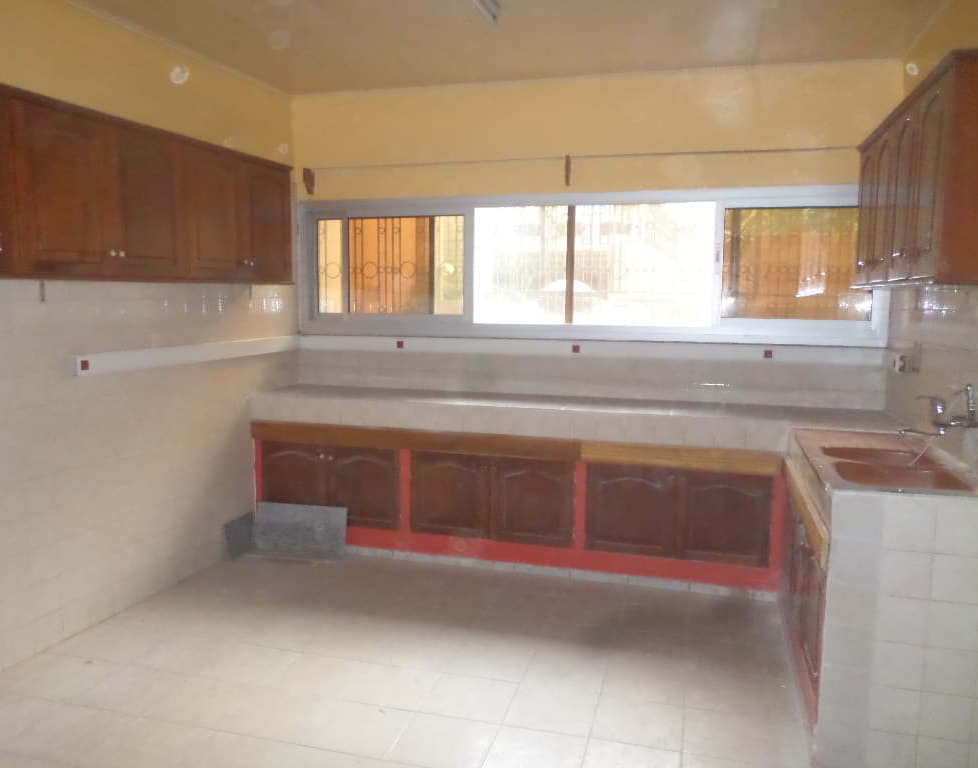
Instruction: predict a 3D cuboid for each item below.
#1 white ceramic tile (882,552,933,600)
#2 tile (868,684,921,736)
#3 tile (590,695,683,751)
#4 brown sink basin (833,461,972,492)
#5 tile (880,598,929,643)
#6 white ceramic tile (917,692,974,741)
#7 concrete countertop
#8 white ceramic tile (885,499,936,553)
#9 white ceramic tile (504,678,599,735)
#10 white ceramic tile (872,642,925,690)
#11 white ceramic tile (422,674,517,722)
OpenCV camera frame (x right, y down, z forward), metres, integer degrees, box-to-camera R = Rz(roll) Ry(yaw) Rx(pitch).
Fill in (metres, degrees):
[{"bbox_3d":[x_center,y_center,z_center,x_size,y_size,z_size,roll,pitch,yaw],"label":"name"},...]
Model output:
[{"bbox_3d":[1.321,0.600,2.347,0.150,0.150,0.010,2,7,16],"label":"white ceramic tile"},{"bbox_3d":[1.313,1.052,2.393,0.148,0.152,0.010,2,7,16],"label":"tile"},{"bbox_3d":[0.551,1.252,2.729,0.310,0.010,0.310,2,7,16],"label":"tile"},{"bbox_3d":[1.413,0.393,2.546,0.400,0.150,0.330,2,7,16],"label":"brown sink basin"},{"bbox_3d":[1.315,0.751,2.356,0.148,0.152,0.010,2,7,16],"label":"tile"},{"bbox_3d":[1.453,1.058,2.353,0.148,0.152,0.010,2,7,16],"label":"white ceramic tile"},{"bbox_3d":[0.354,0.183,4.307,3.580,0.154,0.650,2,7,16],"label":"concrete countertop"},{"bbox_3d":[1.315,0.447,2.319,0.148,0.152,0.010,2,7,16],"label":"white ceramic tile"},{"bbox_3d":[0.238,1.213,2.754,0.312,0.010,0.309,2,7,16],"label":"white ceramic tile"},{"bbox_3d":[1.315,0.905,2.381,0.150,0.150,0.010,2,7,16],"label":"white ceramic tile"},{"bbox_3d":[-0.067,1.202,2.834,0.315,0.010,0.304,2,7,16],"label":"white ceramic tile"}]

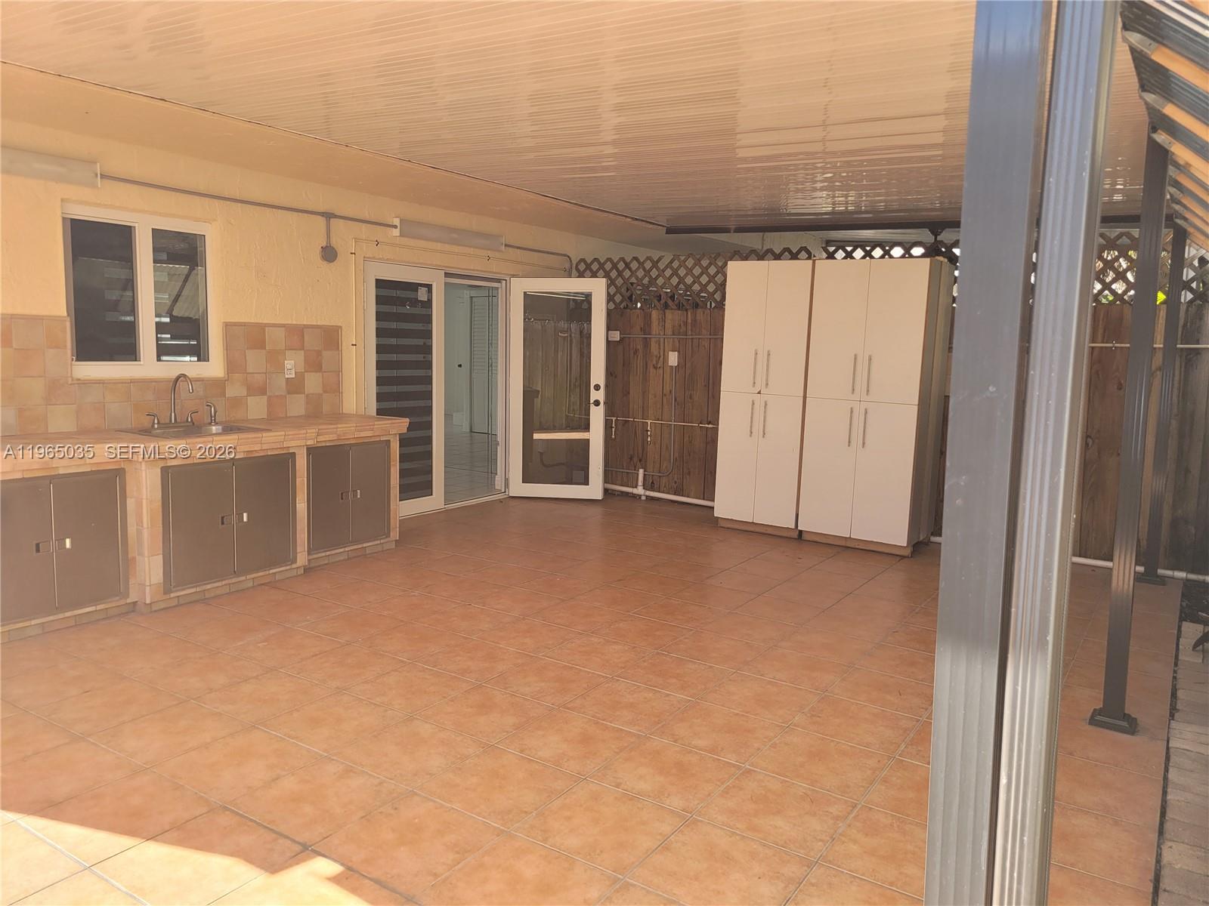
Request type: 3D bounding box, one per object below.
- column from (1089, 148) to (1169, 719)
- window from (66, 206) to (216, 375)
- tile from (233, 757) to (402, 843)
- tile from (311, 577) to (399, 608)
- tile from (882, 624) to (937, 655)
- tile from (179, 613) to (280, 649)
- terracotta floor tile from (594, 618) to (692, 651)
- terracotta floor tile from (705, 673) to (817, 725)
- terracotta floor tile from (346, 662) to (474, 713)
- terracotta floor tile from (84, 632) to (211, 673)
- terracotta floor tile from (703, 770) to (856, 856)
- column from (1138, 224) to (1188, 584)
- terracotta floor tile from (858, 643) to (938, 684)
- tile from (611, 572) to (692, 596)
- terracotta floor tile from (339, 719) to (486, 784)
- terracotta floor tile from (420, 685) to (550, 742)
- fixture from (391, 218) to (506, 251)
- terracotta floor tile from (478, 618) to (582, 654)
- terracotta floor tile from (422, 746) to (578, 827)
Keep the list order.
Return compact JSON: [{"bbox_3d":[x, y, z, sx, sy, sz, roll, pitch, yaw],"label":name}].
[{"bbox_3d":[2.193,-0.067,3.748,0.165,2.460,0.165,5,7,33],"label":"column"},{"bbox_3d":[-2.870,-0.970,5.650,0.080,0.994,0.955,7,9,32],"label":"window"},{"bbox_3d":[-0.957,1.168,3.059,0.425,0.012,0.425,7,9,32],"label":"tile"},{"bbox_3d":[-1.444,0.817,5.334,0.419,0.012,0.419,7,9,32],"label":"tile"},{"bbox_3d":[1.798,1.037,4.998,0.435,0.012,0.435,7,9,32],"label":"tile"},{"bbox_3d":[-1.962,0.932,4.781,0.428,0.012,0.428,7,9,32],"label":"tile"},{"bbox_3d":[0.210,0.963,4.853,0.425,0.012,0.425,7,9,32],"label":"terracotta floor tile"},{"bbox_3d":[0.715,1.115,4.131,0.434,0.012,0.434,7,9,33],"label":"terracotta floor tile"},{"bbox_3d":[-0.851,1.042,4.007,0.425,0.012,0.425,7,9,32],"label":"terracotta floor tile"},{"bbox_3d":[-2.219,0.978,4.437,0.435,0.012,0.435,7,9,32],"label":"terracotta floor tile"},{"bbox_3d":[0.605,1.244,3.156,0.434,0.012,0.434,7,9,33],"label":"terracotta floor tile"},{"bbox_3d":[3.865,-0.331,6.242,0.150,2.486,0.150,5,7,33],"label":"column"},{"bbox_3d":[1.554,1.070,4.593,0.428,0.012,0.428,7,9,32],"label":"terracotta floor tile"},{"bbox_3d":[0.316,0.837,5.801,0.425,0.012,0.425,7,9,32],"label":"tile"},{"bbox_3d":[-0.736,1.147,3.478,0.428,0.012,0.428,7,9,32],"label":"terracotta floor tile"},{"bbox_3d":[-0.490,1.086,3.777,0.425,0.012,0.425,7,9,32],"label":"terracotta floor tile"},{"bbox_3d":[-1.243,-1.779,7.451,0.070,0.128,1.285,7,9,30],"label":"fixture"},{"bbox_3d":[-0.395,0.985,4.835,0.435,0.012,0.435,7,9,32],"label":"terracotta floor tile"},{"bbox_3d":[-0.363,1.171,3.188,0.425,0.012,0.425,7,9,32],"label":"terracotta floor tile"}]

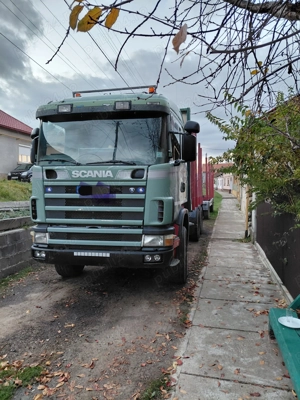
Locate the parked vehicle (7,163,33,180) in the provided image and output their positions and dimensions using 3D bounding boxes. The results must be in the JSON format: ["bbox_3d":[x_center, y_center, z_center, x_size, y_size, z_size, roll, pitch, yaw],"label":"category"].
[{"bbox_3d":[-11.500,-2.650,28.100,1.790,1.630,4.300,1,2,18],"label":"parked vehicle"}]

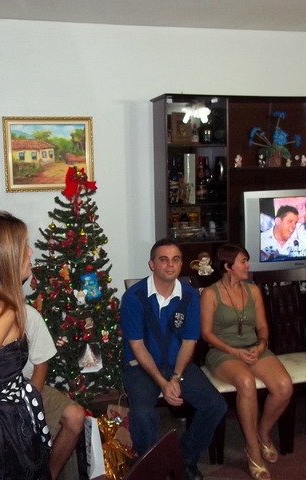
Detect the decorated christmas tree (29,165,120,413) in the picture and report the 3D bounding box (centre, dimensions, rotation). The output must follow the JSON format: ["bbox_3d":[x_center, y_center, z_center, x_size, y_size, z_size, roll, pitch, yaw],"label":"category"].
[{"bbox_3d":[-0.452,0.382,3.650,0.672,1.640,0.672,-3,6,-14],"label":"decorated christmas tree"}]

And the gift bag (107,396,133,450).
[{"bbox_3d":[-0.180,1.082,3.472,0.198,0.370,0.109,0,6,6],"label":"gift bag"}]

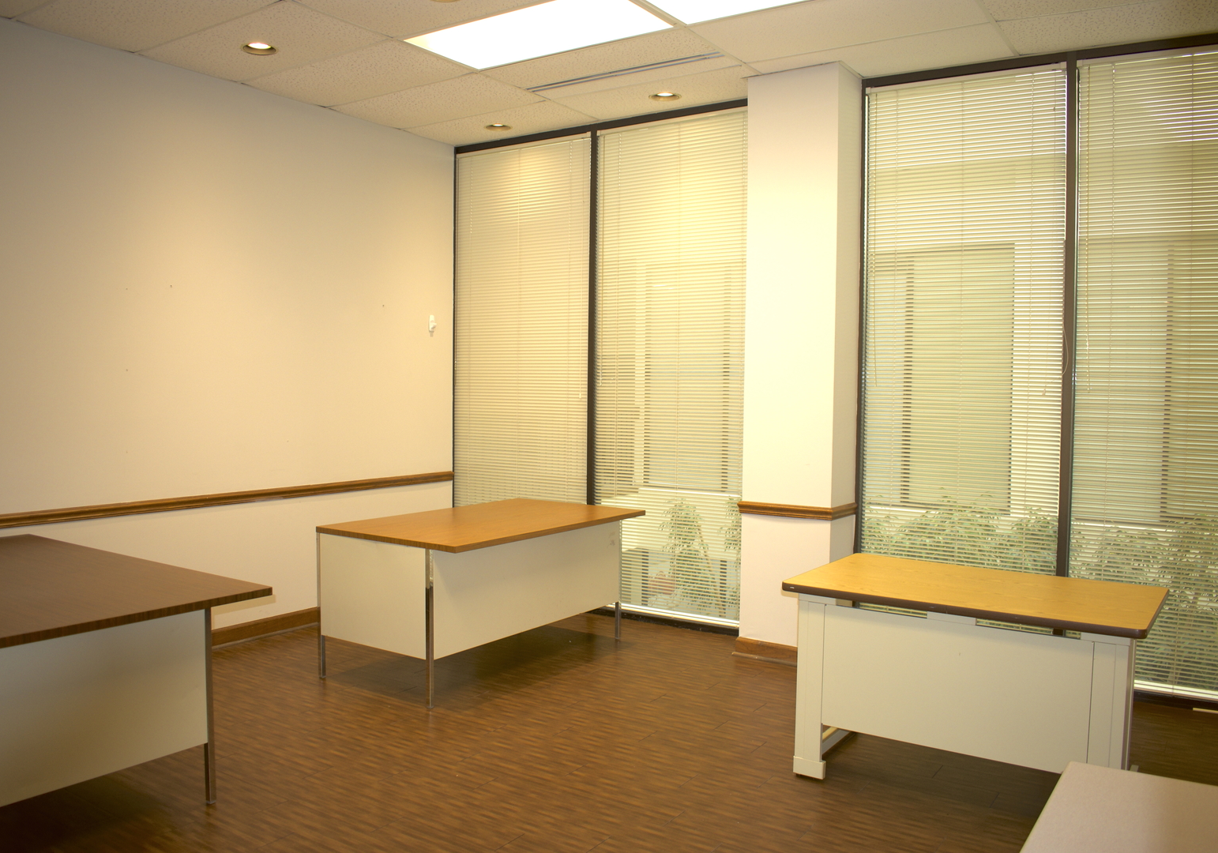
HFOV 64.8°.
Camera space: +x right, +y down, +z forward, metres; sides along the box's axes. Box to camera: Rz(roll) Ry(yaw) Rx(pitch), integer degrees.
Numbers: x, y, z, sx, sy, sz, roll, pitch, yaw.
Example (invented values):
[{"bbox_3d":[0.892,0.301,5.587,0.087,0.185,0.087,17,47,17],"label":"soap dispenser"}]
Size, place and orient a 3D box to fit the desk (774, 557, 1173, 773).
[{"bbox_3d":[1.324,0.942,3.437,1.220,0.727,0.735,3,3,35],"label":"desk"}]

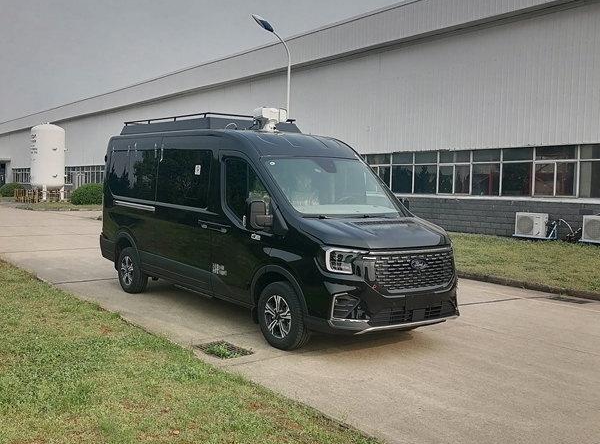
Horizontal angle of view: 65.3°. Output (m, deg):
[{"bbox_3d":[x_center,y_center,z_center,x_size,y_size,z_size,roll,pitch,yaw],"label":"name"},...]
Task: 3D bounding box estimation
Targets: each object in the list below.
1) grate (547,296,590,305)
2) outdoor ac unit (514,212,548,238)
[{"bbox_3d":[4.369,1.273,7.577,0.490,0.035,0.380,5,5,44],"label":"grate"},{"bbox_3d":[8.376,0.082,16.843,0.970,0.800,0.400,5,5,44],"label":"outdoor ac unit"}]

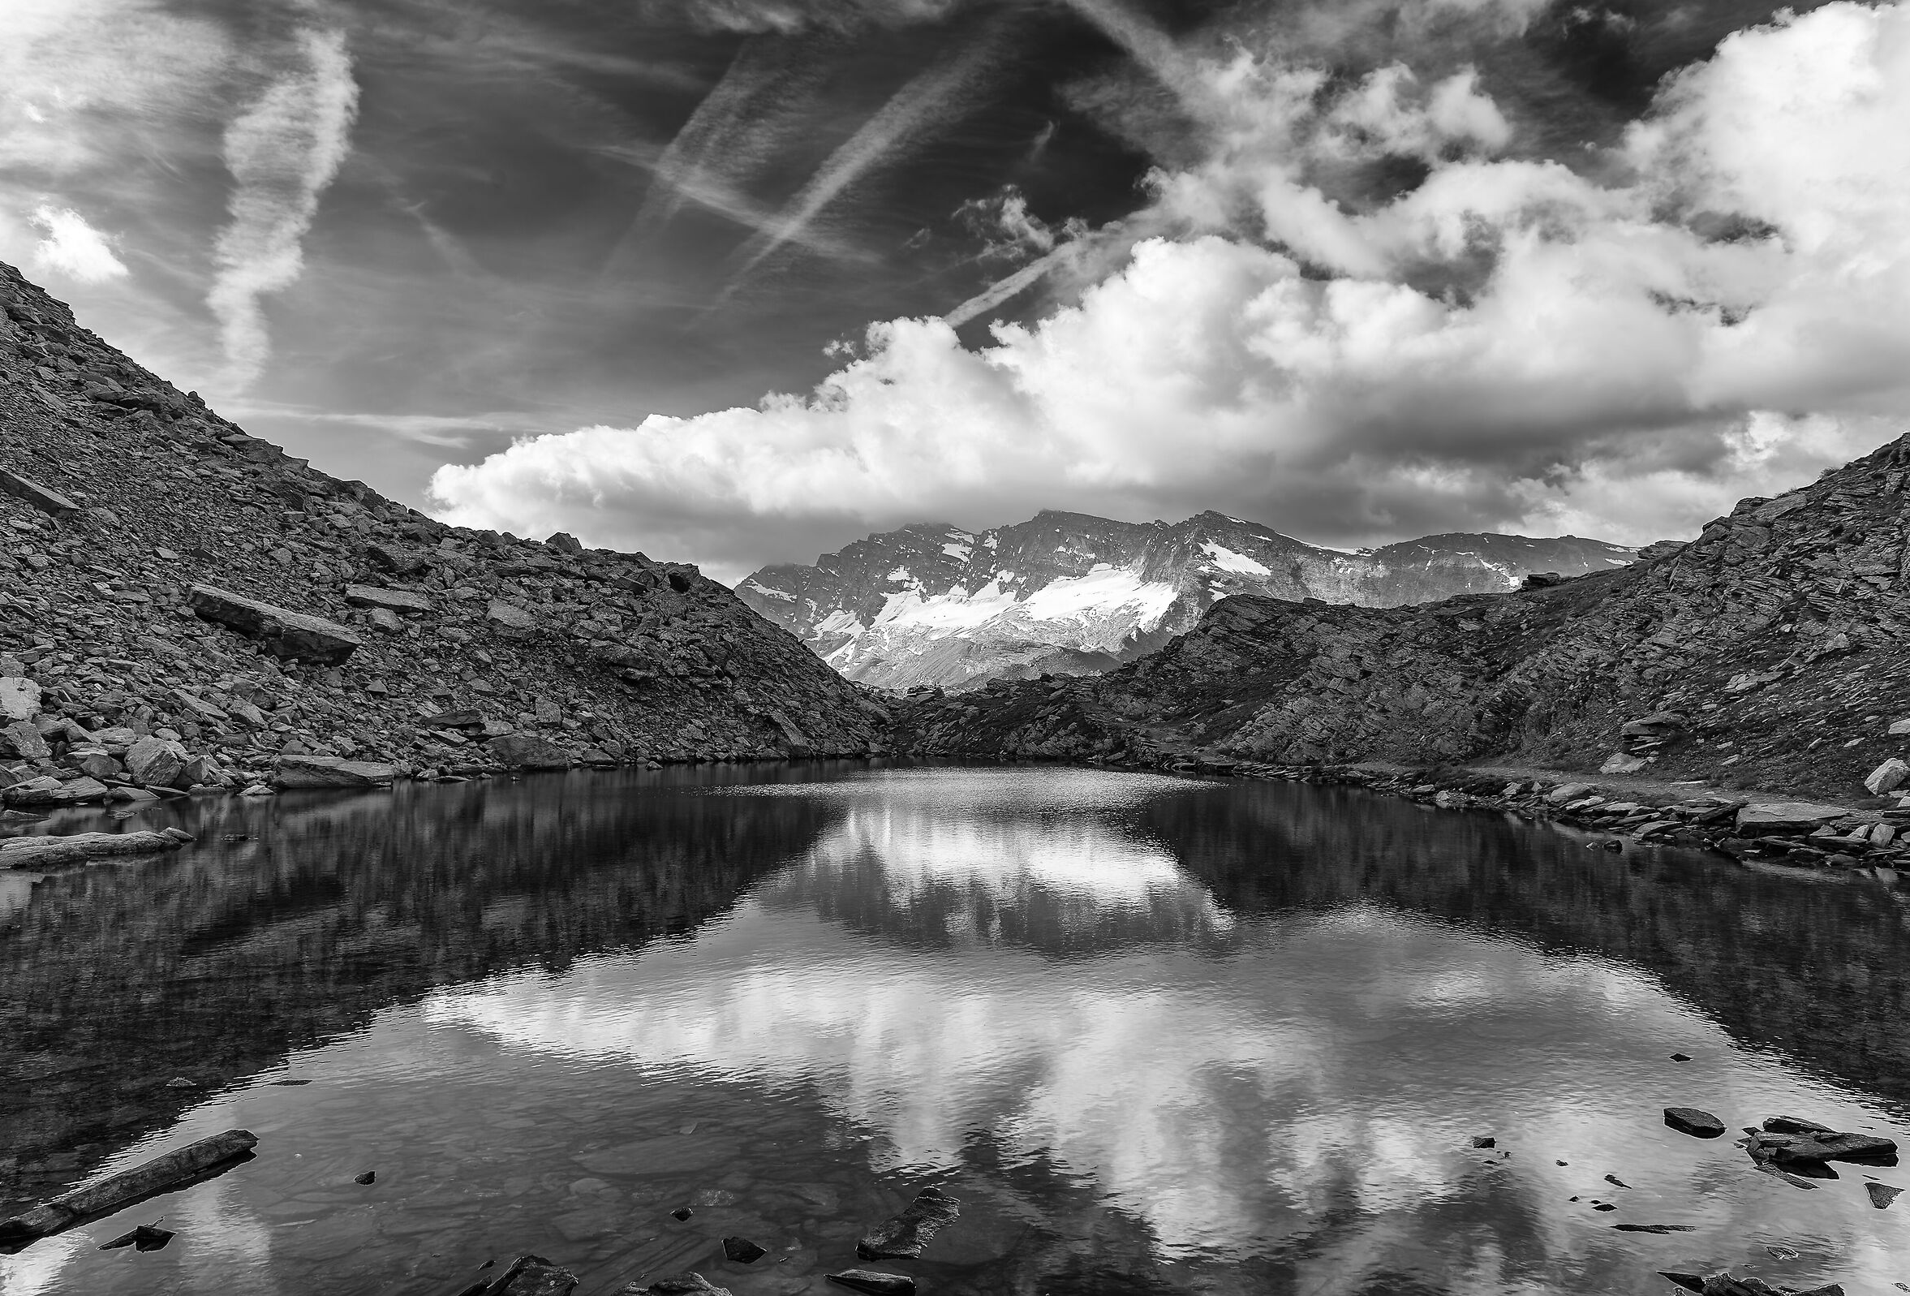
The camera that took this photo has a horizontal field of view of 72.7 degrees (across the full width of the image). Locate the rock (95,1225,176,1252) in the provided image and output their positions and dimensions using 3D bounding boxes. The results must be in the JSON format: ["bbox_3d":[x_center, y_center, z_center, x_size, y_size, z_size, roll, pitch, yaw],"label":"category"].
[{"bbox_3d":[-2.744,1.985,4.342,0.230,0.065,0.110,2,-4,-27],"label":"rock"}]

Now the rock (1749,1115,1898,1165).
[{"bbox_3d":[3.572,2.053,5.339,0.580,0.110,0.280,0,-4,-6],"label":"rock"}]

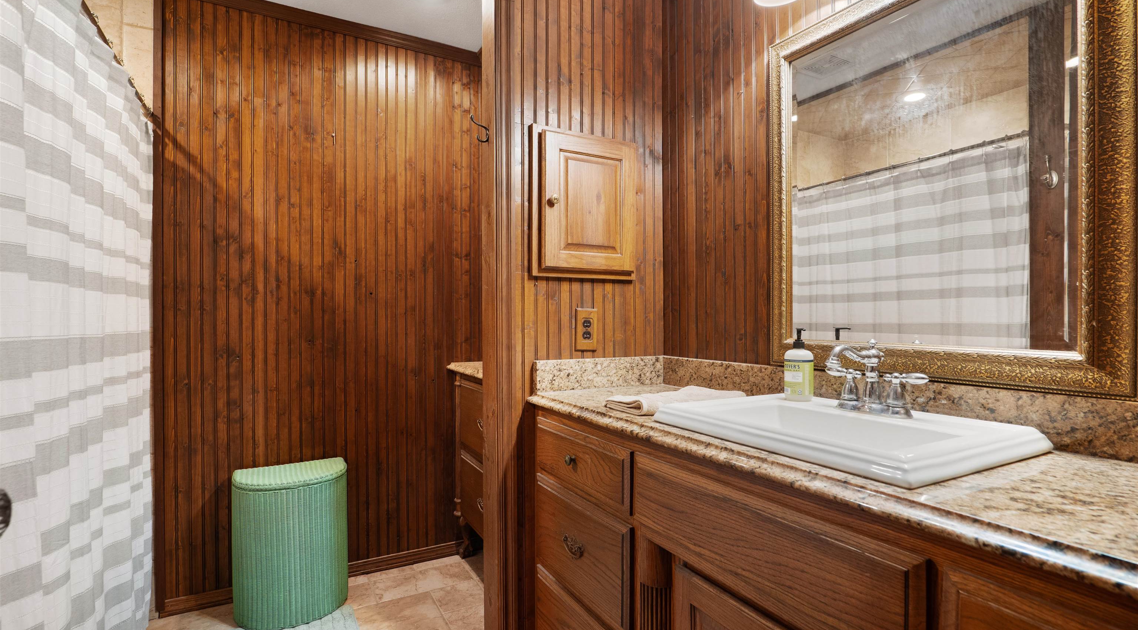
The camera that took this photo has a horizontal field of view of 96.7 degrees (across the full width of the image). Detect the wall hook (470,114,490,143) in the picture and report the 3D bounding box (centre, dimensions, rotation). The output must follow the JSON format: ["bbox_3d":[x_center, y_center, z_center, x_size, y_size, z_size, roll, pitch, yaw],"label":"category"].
[{"bbox_3d":[-0.292,-0.610,1.655,0.062,0.086,0.020,0,0,-29],"label":"wall hook"}]

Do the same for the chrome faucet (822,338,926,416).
[{"bbox_3d":[0.651,0.138,1.134,0.200,0.166,0.231,0,0,-30],"label":"chrome faucet"}]

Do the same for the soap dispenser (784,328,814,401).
[{"bbox_3d":[0.609,0.129,1.337,0.071,0.186,0.072,0,0,-5],"label":"soap dispenser"}]

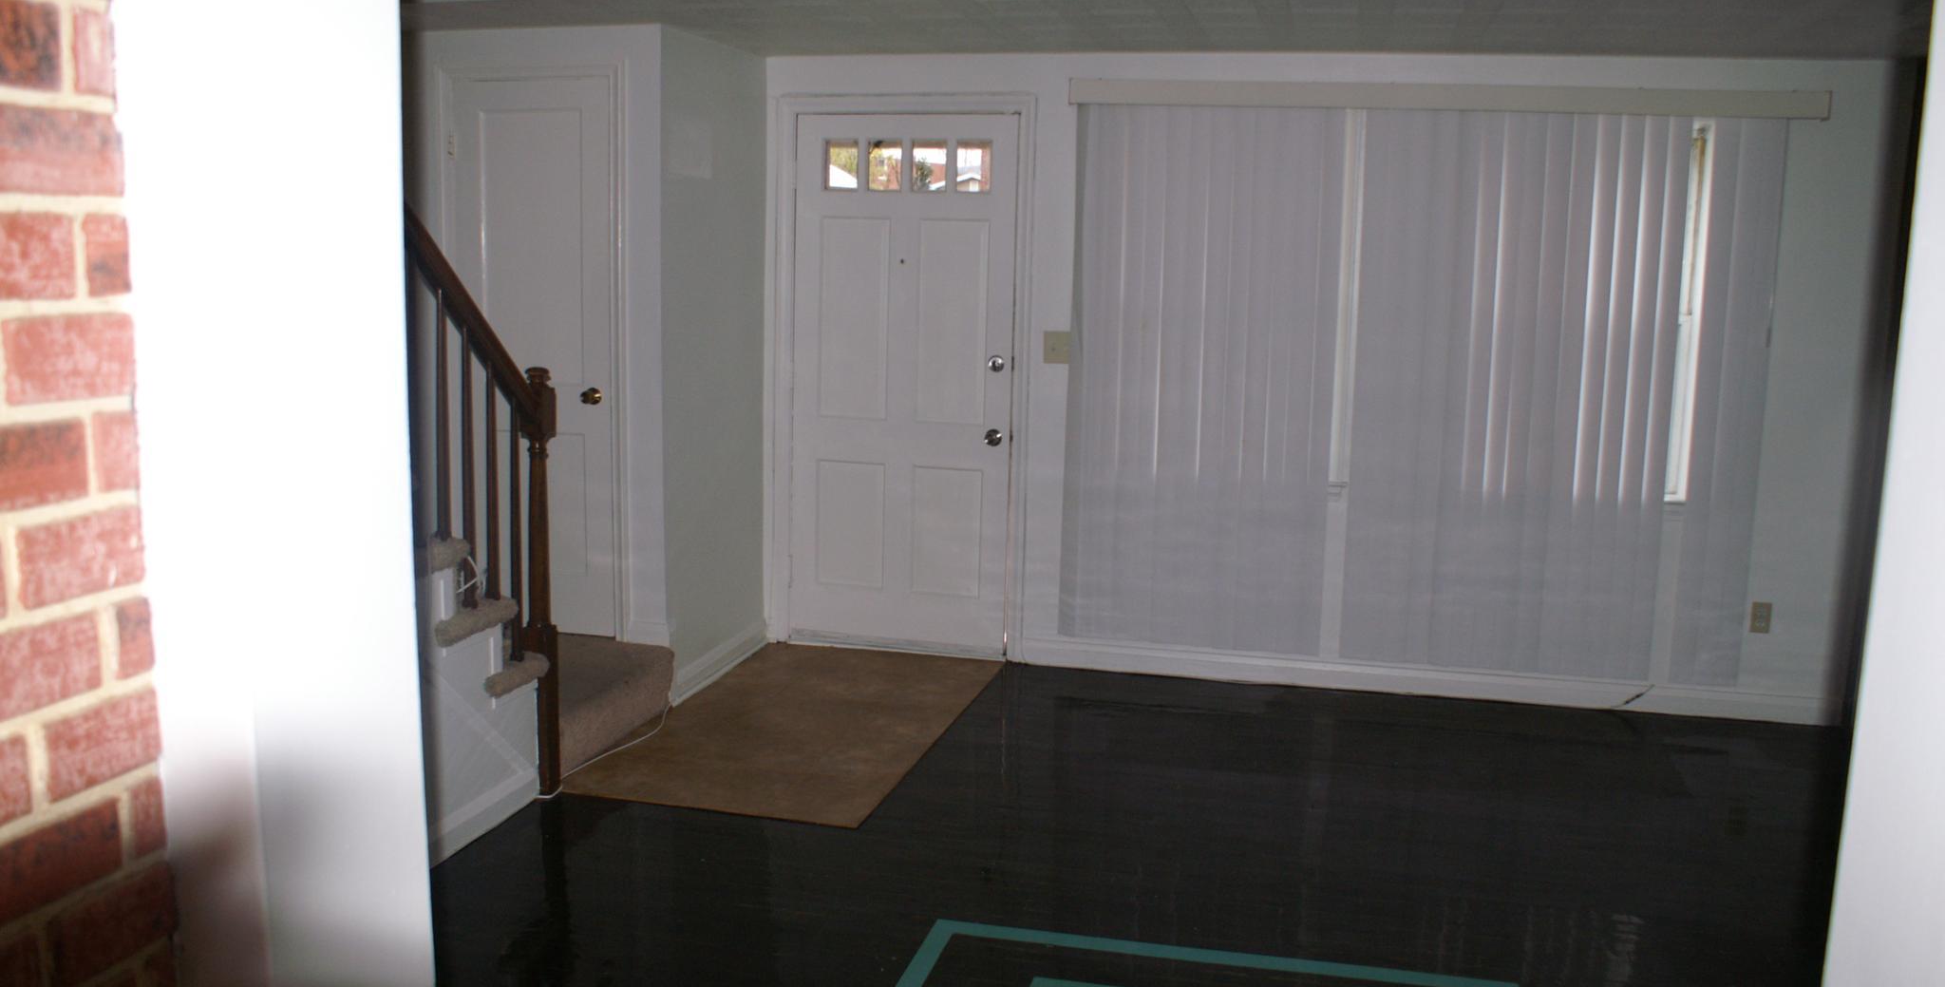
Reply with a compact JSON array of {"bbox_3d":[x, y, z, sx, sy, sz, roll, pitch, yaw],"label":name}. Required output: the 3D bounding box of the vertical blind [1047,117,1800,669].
[{"bbox_3d":[1.513,-0.356,5.176,2.380,1.950,0.070,3,9,13],"label":"vertical blind"}]

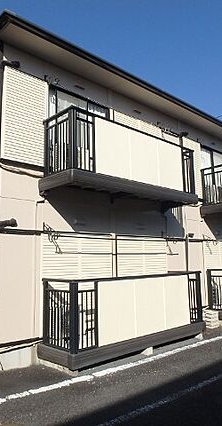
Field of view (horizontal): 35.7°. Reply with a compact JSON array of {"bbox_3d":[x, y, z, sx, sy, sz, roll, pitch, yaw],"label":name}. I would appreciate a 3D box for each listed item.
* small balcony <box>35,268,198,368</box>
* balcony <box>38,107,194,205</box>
[{"bbox_3d":[0.434,1.877,6.758,3.667,1.289,0.905,7,-11,-44],"label":"small balcony"},{"bbox_3d":[0.376,-0.912,7.117,3.667,1.321,0.905,7,-11,-44],"label":"balcony"}]

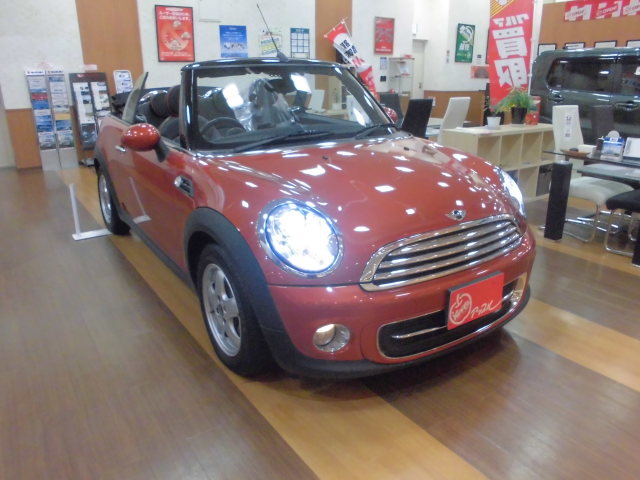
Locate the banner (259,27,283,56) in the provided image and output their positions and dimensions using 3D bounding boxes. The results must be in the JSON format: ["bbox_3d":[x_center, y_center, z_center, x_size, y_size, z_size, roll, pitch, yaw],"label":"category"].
[{"bbox_3d":[-0.882,-3.623,8.954,0.460,0.600,0.020,-13,23,-32],"label":"banner"}]

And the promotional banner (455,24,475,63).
[{"bbox_3d":[3.490,-4.697,11.489,0.610,0.850,0.030,-13,23,-32],"label":"promotional banner"}]

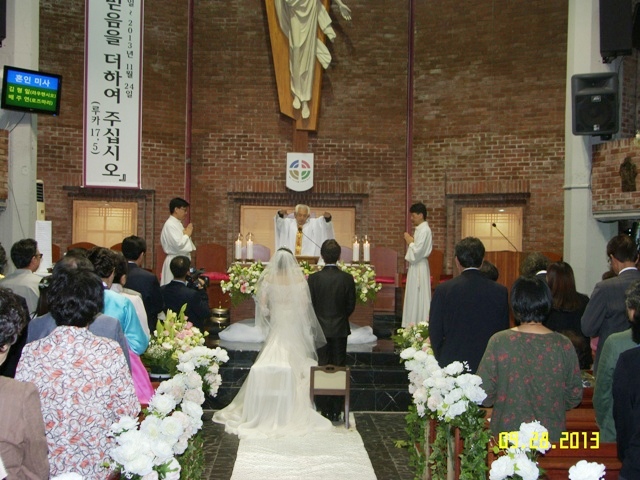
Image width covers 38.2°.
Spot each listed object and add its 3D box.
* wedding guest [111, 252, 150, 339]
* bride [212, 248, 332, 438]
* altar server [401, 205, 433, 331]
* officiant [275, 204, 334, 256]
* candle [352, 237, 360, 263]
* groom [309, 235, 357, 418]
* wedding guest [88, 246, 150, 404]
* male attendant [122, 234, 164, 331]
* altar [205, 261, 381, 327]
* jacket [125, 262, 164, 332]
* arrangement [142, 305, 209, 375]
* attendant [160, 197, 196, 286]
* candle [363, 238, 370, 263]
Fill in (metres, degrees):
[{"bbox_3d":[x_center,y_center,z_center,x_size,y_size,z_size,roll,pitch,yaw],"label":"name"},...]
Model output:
[{"bbox_3d":[-1.503,0.891,7.000,0.480,1.590,0.310,1,0,7],"label":"wedding guest"},{"bbox_3d":[-0.448,0.881,8.530,1.150,1.650,1.150,1,0,0],"label":"bride"},{"bbox_3d":[1.239,0.376,11.998,0.420,1.714,0.470,1,0,-5],"label":"altar server"},{"bbox_3d":[-0.218,0.370,12.248,0.780,1.682,0.500,1,0,-1],"label":"officiant"},{"bbox_3d":[0.456,0.119,11.550,0.090,0.310,0.090,1,0,2],"label":"candle"},{"bbox_3d":[0.120,0.851,8.850,0.500,1.730,0.310,1,0,-2],"label":"groom"},{"bbox_3d":[-1.248,0.870,5.398,0.500,1.664,0.380,1,0,11],"label":"wedding guest"},{"bbox_3d":[-1.482,0.831,7.398,0.500,1.742,0.320,1,0,17],"label":"male attendant"},{"bbox_3d":[-0.278,0.759,11.649,1.980,0.900,0.900,1,0,-2],"label":"altar"},{"bbox_3d":[-1.489,0.542,7.500,0.520,0.740,0.300,1,0,7],"label":"jacket"},{"bbox_3d":[-1.055,0.723,6.750,0.460,0.520,0.430,1,0,-11],"label":"arrangement"},{"bbox_3d":[-1.852,0.303,12.100,0.460,1.710,0.500,1,0,-5],"label":"attendant"},{"bbox_3d":[0.614,0.145,12.200,0.085,0.300,0.085,1,0,0],"label":"candle"}]

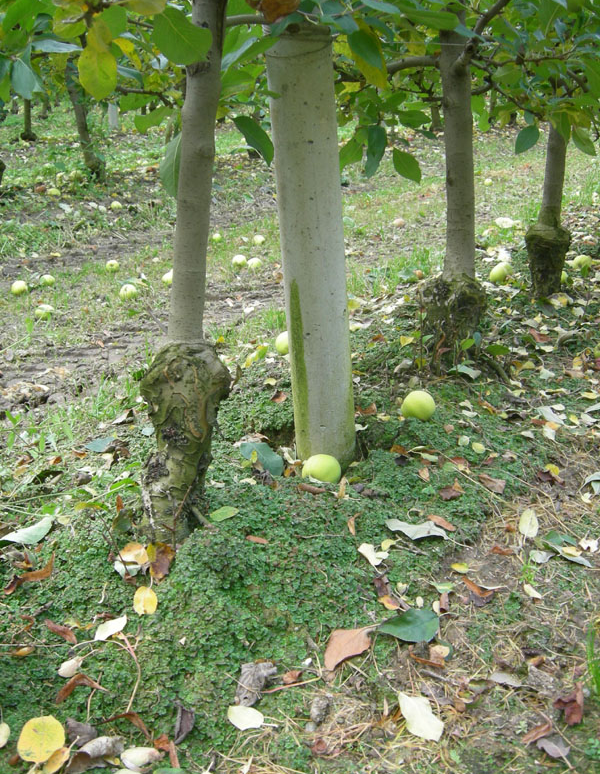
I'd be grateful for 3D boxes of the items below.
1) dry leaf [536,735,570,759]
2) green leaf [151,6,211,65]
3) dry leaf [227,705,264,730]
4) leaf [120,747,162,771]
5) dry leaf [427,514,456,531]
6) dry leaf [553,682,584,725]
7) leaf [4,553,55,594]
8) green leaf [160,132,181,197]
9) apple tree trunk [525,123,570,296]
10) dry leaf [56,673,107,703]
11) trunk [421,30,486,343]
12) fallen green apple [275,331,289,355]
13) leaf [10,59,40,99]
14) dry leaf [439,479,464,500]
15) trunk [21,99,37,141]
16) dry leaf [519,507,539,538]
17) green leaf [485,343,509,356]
[{"bbox_3d":[0.312,0.443,1.080,0.039,0.013,0.028,12,32,27],"label":"dry leaf"},{"bbox_3d":[-0.144,-0.428,1.070,0.083,0.056,0.014,40,12,-20],"label":"green leaf"},{"bbox_3d":[-0.065,0.393,1.052,0.044,0.012,0.035,8,22,20],"label":"dry leaf"},{"bbox_3d":[-0.177,0.418,0.987,0.044,0.018,0.028,-1,31,-5],"label":"leaf"},{"bbox_3d":[0.246,0.236,1.529,0.054,0.012,0.017,24,43,35],"label":"dry leaf"},{"bbox_3d":[0.307,0.360,1.000,0.036,0.028,0.048,0,21,0],"label":"dry leaf"},{"bbox_3d":[-0.428,0.297,1.390,0.080,0.025,0.030,-22,42,-36],"label":"leaf"},{"bbox_3d":[-0.193,-0.340,1.340,0.042,0.098,0.022,5,21,14],"label":"green leaf"},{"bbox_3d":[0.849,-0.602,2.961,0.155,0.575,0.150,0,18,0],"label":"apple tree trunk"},{"bbox_3d":[-0.291,0.402,1.170,0.066,0.022,0.040,0,18,0],"label":"dry leaf"},{"bbox_3d":[0.341,-0.424,1.933,0.140,0.710,0.140,-3,21,1],"label":"trunk"},{"bbox_3d":[-0.038,-0.139,2.800,0.075,0.070,0.075,0,18,0],"label":"fallen green apple"},{"bbox_3d":[-0.414,-0.467,1.330,0.038,0.062,0.020,-27,24,-7],"label":"leaf"},{"bbox_3d":[0.283,0.195,1.650,0.043,0.015,0.038,-5,38,-1],"label":"dry leaf"},{"bbox_3d":[-2.872,-2.822,9.300,0.170,0.470,0.170,0,18,0],"label":"trunk"},{"bbox_3d":[0.406,0.241,1.562,0.035,0.009,0.068,6,36,8],"label":"dry leaf"},{"bbox_3d":[0.540,-0.102,2.400,0.069,0.016,0.038,0,56,10],"label":"green leaf"}]

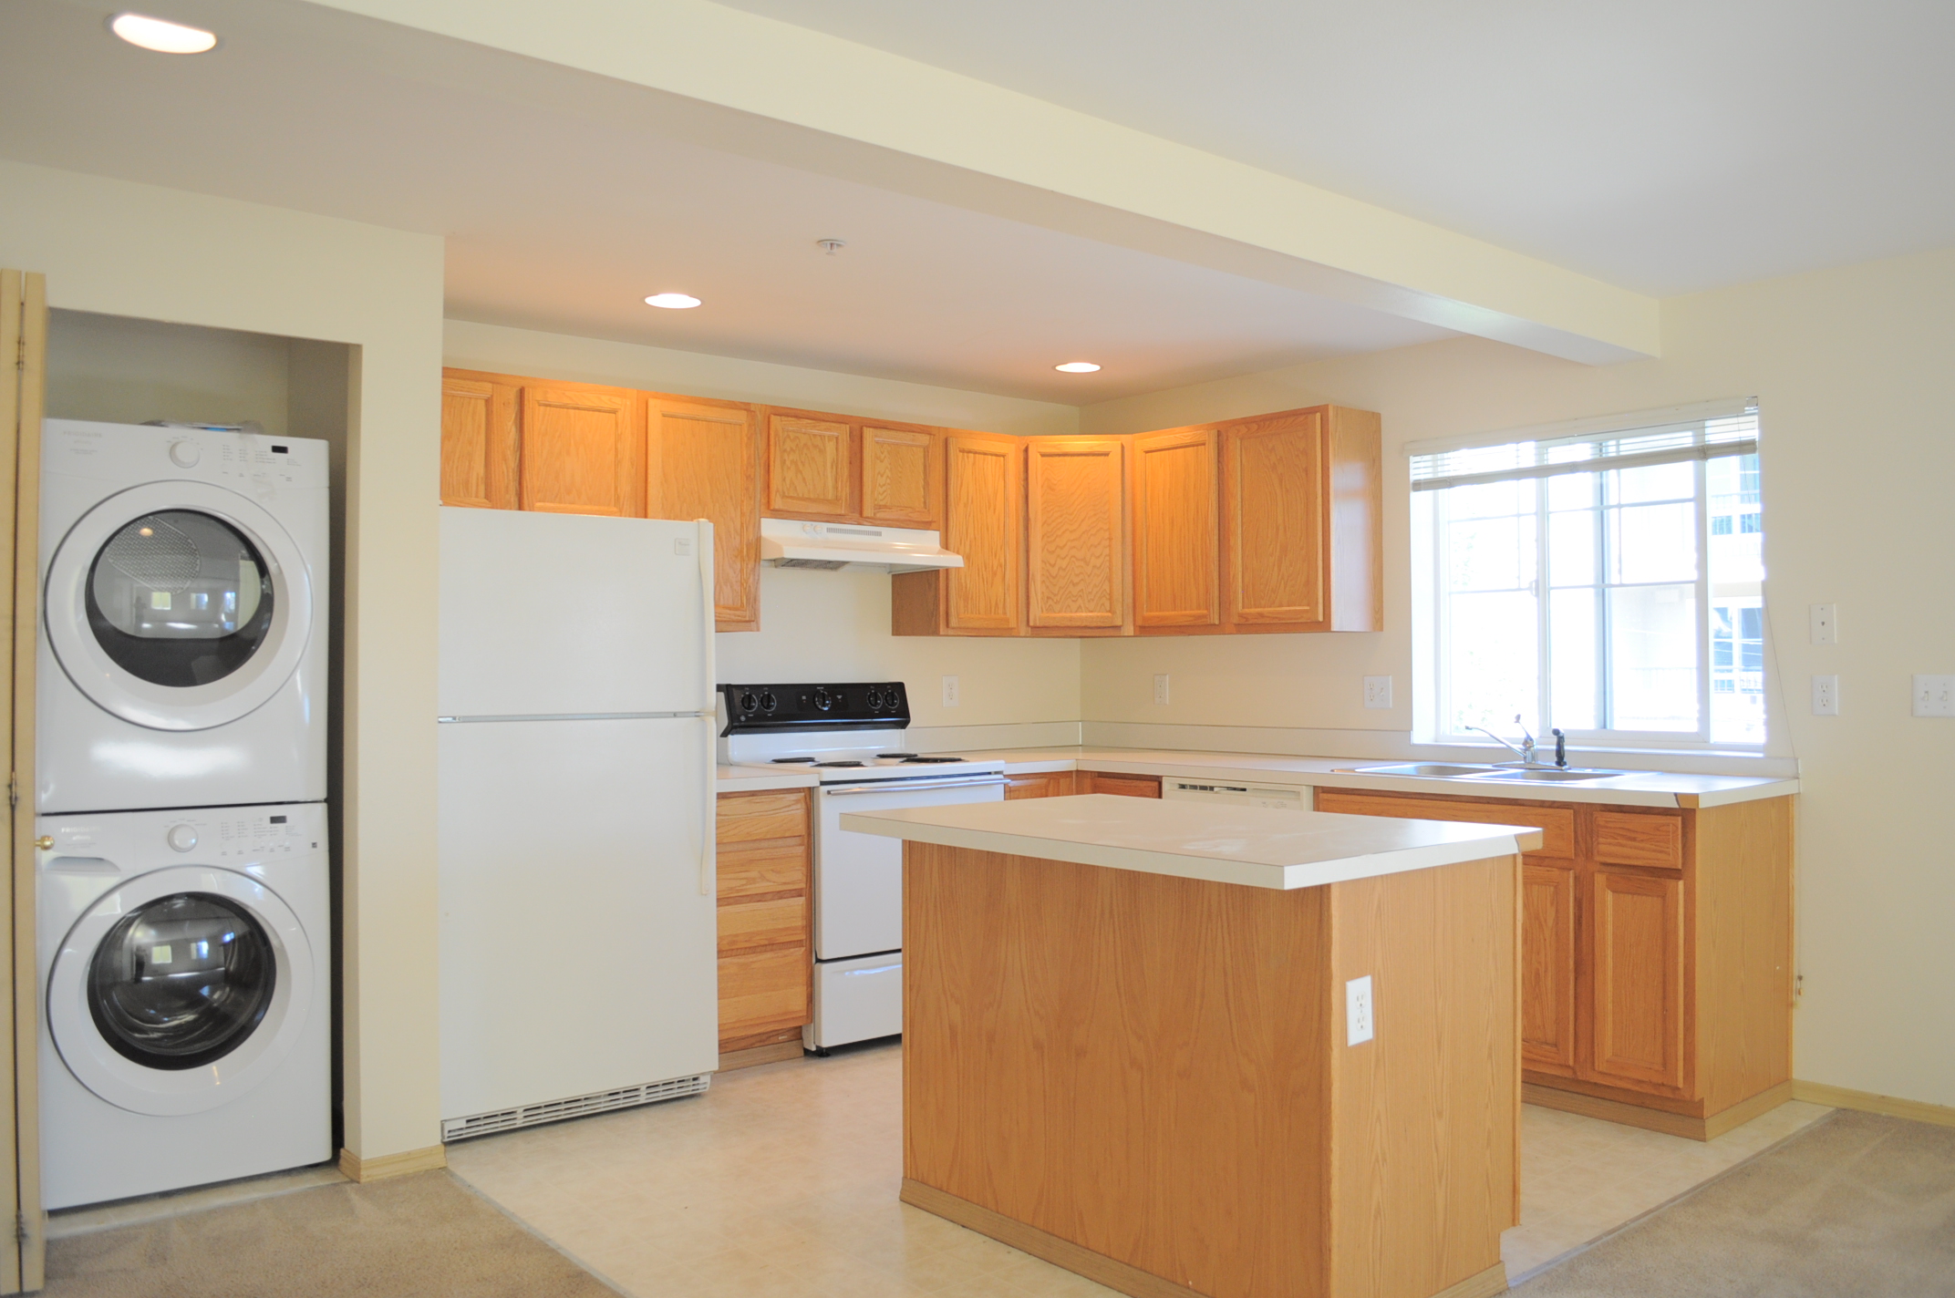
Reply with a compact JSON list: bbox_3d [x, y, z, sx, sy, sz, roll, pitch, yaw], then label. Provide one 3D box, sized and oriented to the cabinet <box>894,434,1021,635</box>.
[{"bbox_3d":[-0.076,-0.429,5.652,0.400,0.764,0.322,0,-1,-41],"label":"cabinet"}]

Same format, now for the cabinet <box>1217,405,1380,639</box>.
[{"bbox_3d":[1.153,-0.446,5.228,0.322,0.764,0.465,0,-1,-41],"label":"cabinet"}]

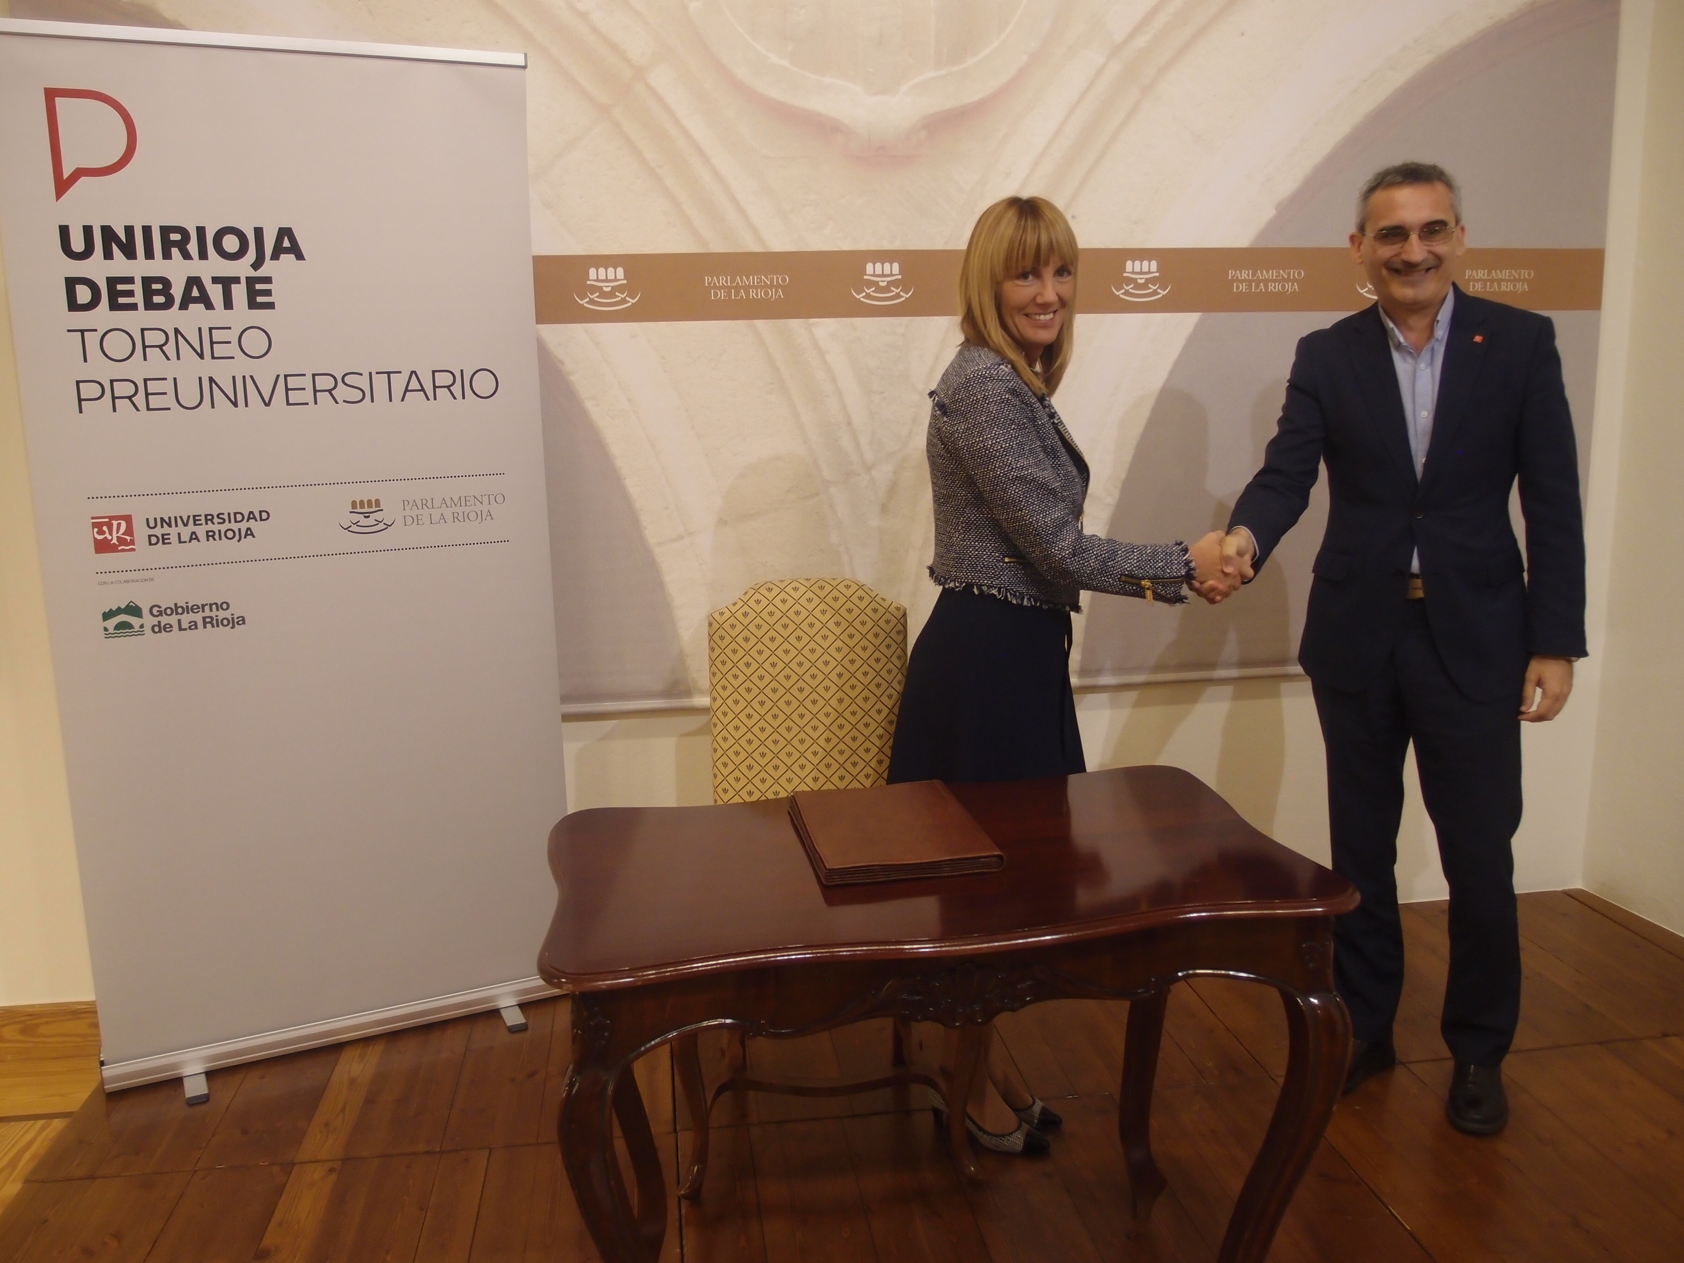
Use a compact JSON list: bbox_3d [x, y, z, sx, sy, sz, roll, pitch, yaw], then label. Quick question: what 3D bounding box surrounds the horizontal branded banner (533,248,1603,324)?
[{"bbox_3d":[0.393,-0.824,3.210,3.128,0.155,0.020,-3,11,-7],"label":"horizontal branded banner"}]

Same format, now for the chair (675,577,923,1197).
[{"bbox_3d":[-0.038,0.451,2.590,0.560,1.035,0.575,-2,11,-3],"label":"chair"}]

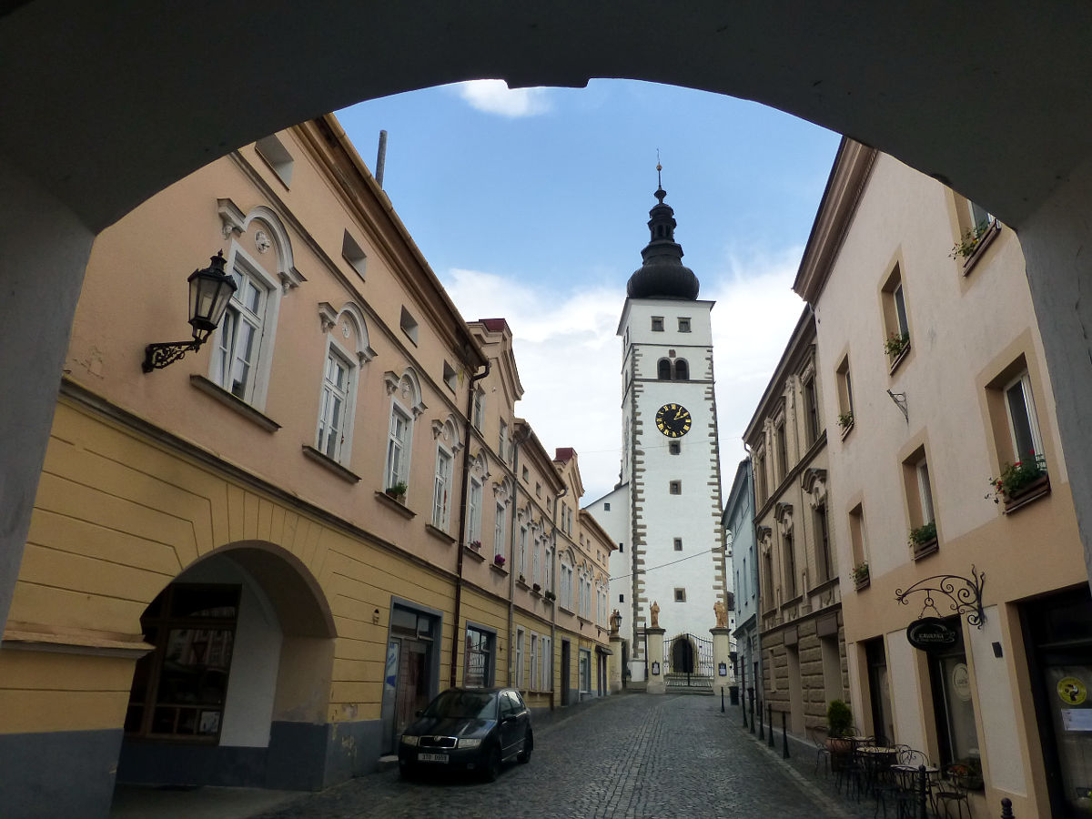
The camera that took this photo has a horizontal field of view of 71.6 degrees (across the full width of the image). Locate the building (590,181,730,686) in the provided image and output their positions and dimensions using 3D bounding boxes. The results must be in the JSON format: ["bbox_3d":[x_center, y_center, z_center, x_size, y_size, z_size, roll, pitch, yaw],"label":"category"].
[{"bbox_3d":[8.806,-1.224,55.470,6.400,40.100,6.300,2,-21,-1],"label":"building"}]

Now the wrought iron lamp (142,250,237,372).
[{"bbox_3d":[-3.877,-1.106,8.309,0.880,1.460,0.520,-3,-21,11],"label":"wrought iron lamp"}]

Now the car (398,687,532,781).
[{"bbox_3d":[-1.427,6.028,14.253,1.670,1.450,3.970,-3,-18,11],"label":"car"}]

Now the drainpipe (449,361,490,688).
[{"bbox_3d":[-1.852,3.116,18.608,0.550,9.400,0.150,-3,-21,11],"label":"drainpipe"}]

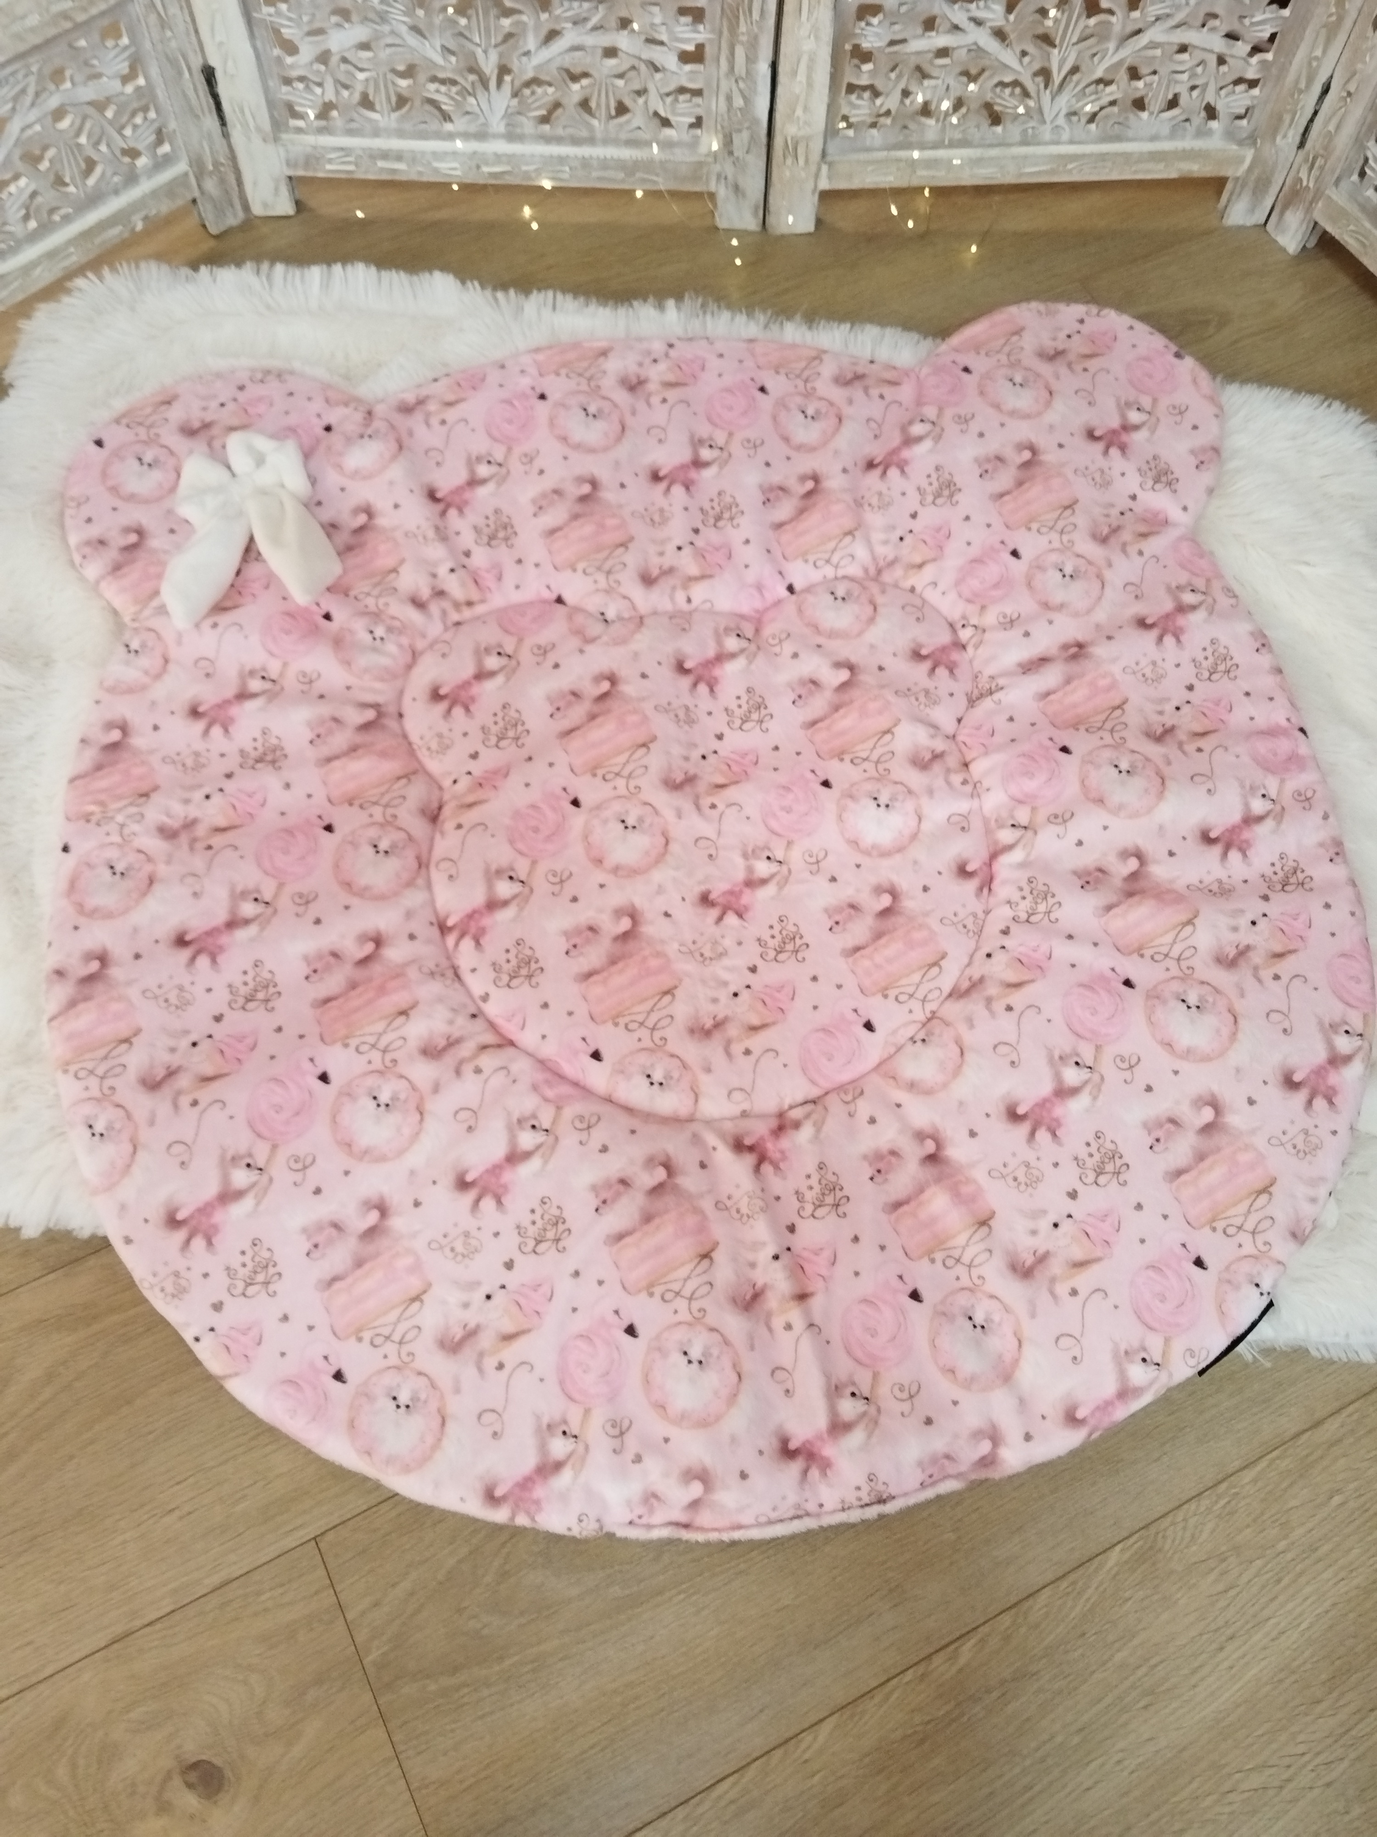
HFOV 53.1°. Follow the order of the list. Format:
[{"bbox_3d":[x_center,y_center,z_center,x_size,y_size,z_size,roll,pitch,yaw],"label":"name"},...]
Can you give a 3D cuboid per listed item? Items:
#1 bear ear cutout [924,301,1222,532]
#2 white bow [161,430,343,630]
[{"bbox_3d":[0.284,-0.364,0.998,0.212,0.030,0.222,-6,66,-4],"label":"bear ear cutout"},{"bbox_3d":[-0.291,-0.261,0.916,0.116,0.035,0.159,-8,66,-5],"label":"white bow"}]

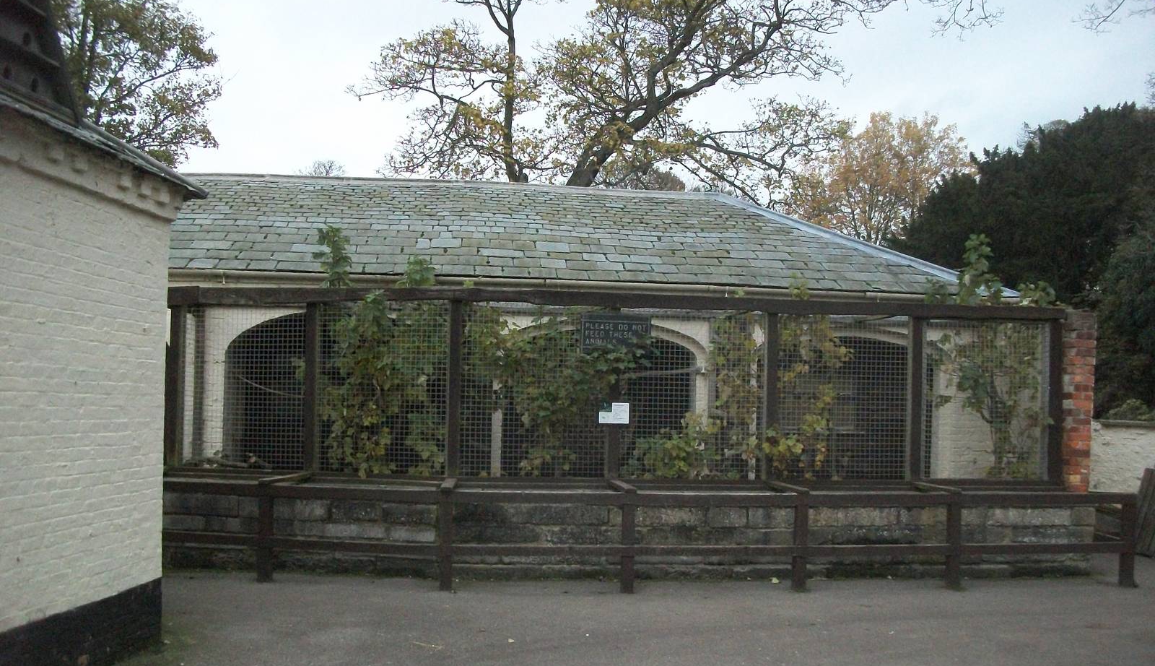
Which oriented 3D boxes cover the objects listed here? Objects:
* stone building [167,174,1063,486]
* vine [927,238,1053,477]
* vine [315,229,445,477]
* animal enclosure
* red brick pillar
[{"bbox_3d":[-0.677,0.015,14.620,11.000,4.170,5.800,1,-4,-1],"label":"stone building"},{"bbox_3d":[4.168,0.249,10.768,1.310,2.510,0.850,1,-4,-1],"label":"vine"},{"bbox_3d":[-1.955,0.188,10.598,1.340,2.490,0.850,1,-4,-1],"label":"vine"},{"bbox_3d":[0.371,0.582,10.995,8.660,1.780,1.700,1,-4,-1],"label":"animal enclosure"},{"bbox_3d":[4.801,0.684,10.421,0.340,1.780,0.350,1,-4,-1],"label":"red brick pillar"}]

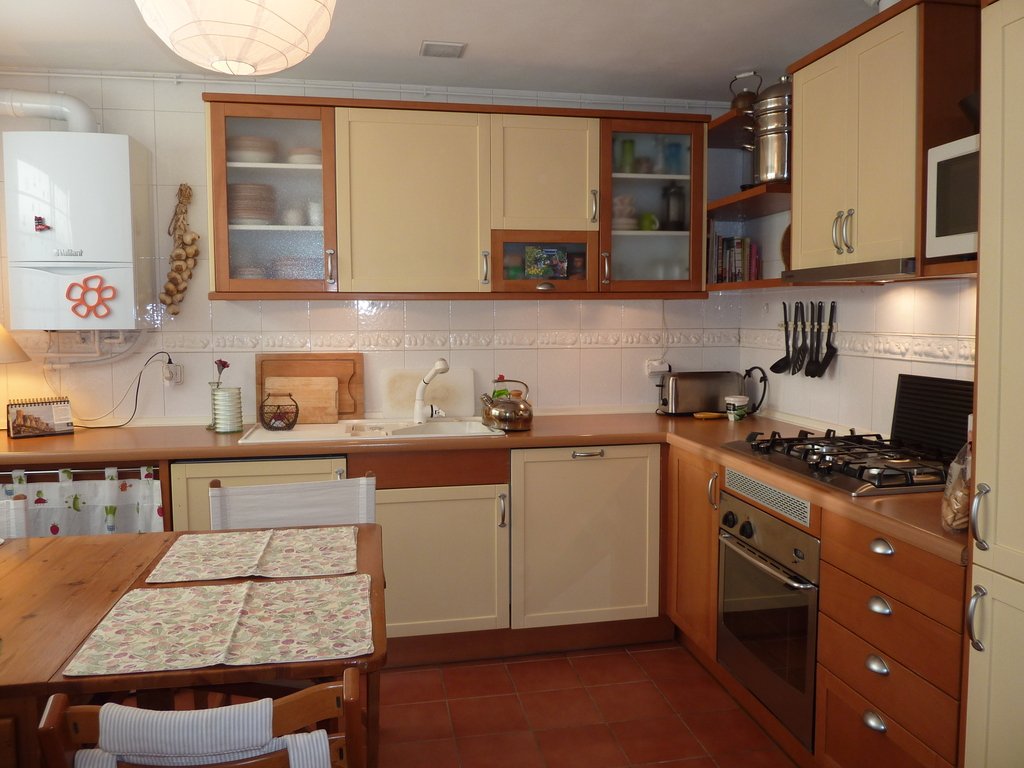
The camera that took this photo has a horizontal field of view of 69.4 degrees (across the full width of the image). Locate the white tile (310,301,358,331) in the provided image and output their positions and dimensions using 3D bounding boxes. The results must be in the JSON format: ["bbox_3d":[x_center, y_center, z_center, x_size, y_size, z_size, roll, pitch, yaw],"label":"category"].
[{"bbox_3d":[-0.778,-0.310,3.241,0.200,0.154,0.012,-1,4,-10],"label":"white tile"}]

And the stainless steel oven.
[{"bbox_3d":[1.009,0.674,2.292,0.555,0.592,0.590,-1,5,-10],"label":"stainless steel oven"}]

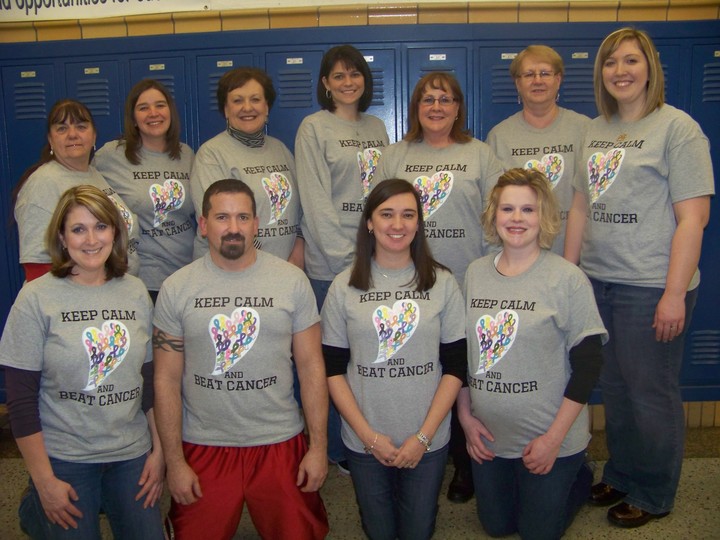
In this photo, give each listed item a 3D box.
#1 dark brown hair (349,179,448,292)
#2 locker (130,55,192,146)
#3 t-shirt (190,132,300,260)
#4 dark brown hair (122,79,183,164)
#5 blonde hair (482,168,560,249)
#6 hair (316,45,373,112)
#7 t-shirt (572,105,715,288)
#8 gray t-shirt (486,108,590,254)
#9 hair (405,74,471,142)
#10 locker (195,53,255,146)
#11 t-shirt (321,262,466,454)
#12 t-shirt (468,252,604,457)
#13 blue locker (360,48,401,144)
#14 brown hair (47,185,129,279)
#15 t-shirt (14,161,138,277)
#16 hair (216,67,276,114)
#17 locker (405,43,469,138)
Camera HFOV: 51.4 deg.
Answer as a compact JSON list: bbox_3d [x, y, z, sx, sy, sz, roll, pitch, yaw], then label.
[{"bbox_3d":[0.124,-0.111,2.410,0.310,0.360,0.260,-1,5,-2],"label":"dark brown hair"},{"bbox_3d":[-0.805,-0.179,3.298,0.275,1.450,0.300,-1,8,3],"label":"locker"},{"bbox_3d":[-0.432,-0.195,2.846,0.440,0.640,0.280,-6,11,-22],"label":"t-shirt"},{"bbox_3d":[-0.768,-0.549,2.770,0.210,0.310,0.210,-4,9,-16],"label":"dark brown hair"},{"bbox_3d":[0.518,-0.197,2.400,0.255,0.265,0.250,-1,5,6],"label":"blonde hair"},{"bbox_3d":[-0.053,-0.695,2.730,0.210,0.250,0.220,-2,9,-7],"label":"hair"},{"bbox_3d":[0.981,-0.252,2.600,0.480,0.620,0.310,3,7,42],"label":"t-shirt"},{"bbox_3d":[0.665,-0.278,2.790,0.450,0.650,0.280,0,9,12],"label":"gray t-shirt"},{"bbox_3d":[0.293,-0.610,2.830,0.245,0.255,0.230,0,5,8],"label":"hair"},{"bbox_3d":[-0.563,-0.214,3.450,0.280,1.480,0.280,-1,5,3],"label":"locker"},{"bbox_3d":[0.105,0.273,2.340,0.445,0.590,0.270,-1,8,2],"label":"t-shirt"},{"bbox_3d":[0.574,0.269,2.444,0.460,0.660,0.320,4,12,28],"label":"t-shirt"},{"bbox_3d":[0.053,-0.202,3.458,0.300,1.580,0.300,-1,10,3],"label":"blue locker"},{"bbox_3d":[-0.806,-0.114,2.190,0.225,0.265,0.220,-5,11,-17],"label":"brown hair"},{"bbox_3d":[-1.045,-0.153,2.760,0.460,0.560,0.330,-6,7,-42],"label":"t-shirt"},{"bbox_3d":[-0.420,-0.660,2.770,0.220,0.200,0.230,-3,9,-9],"label":"hair"},{"bbox_3d":[0.357,-0.206,3.440,0.300,1.580,0.300,-1,10,3],"label":"locker"}]

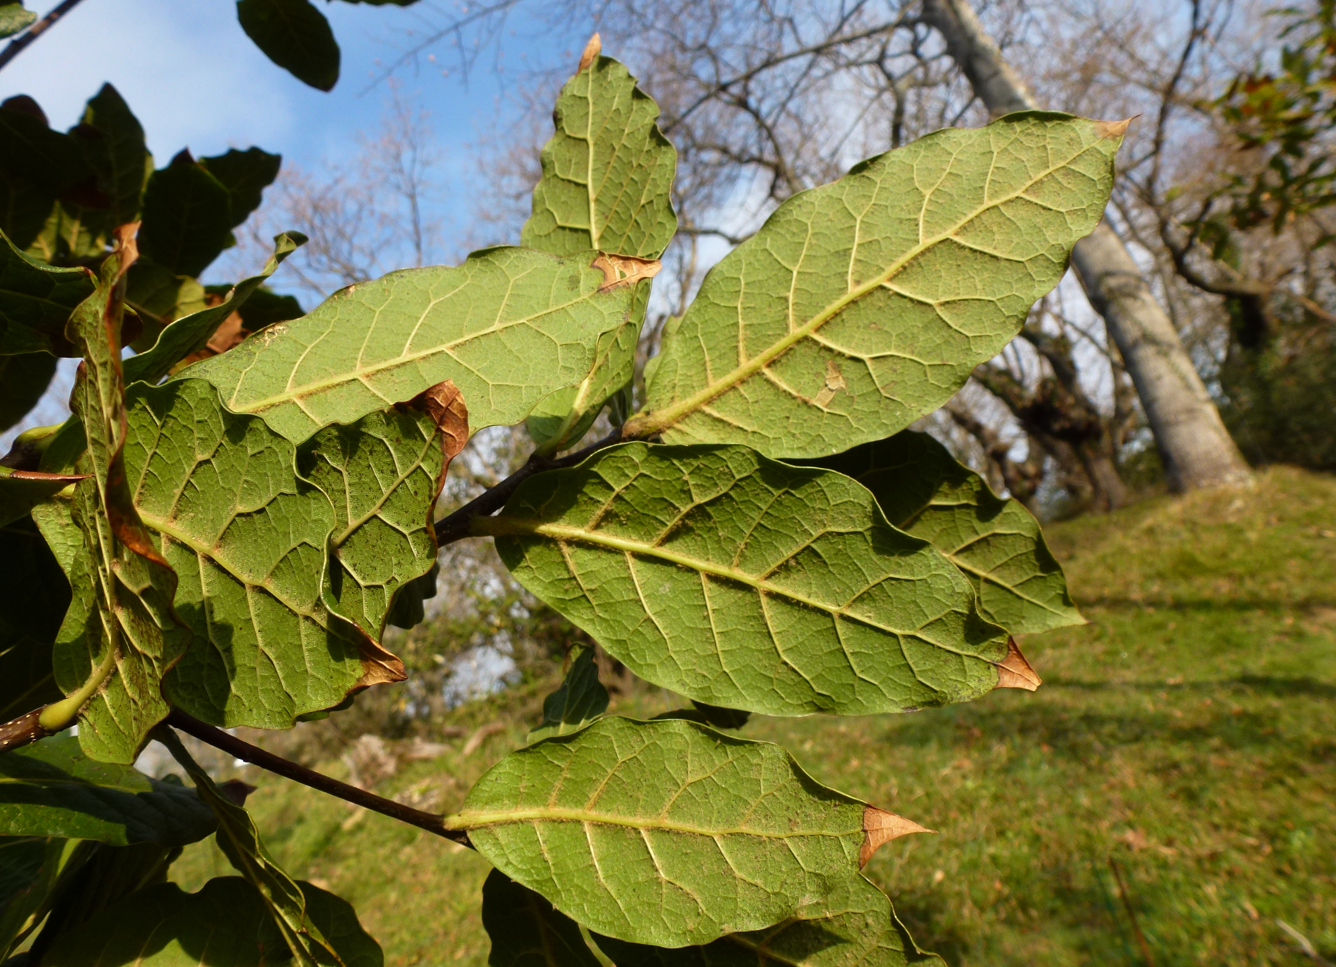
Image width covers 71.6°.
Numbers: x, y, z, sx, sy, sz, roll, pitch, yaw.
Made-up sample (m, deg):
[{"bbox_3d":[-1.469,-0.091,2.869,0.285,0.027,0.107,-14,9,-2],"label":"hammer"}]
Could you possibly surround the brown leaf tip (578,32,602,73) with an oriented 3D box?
[{"bbox_3d":[-0.032,-0.178,0.383,0.007,0.018,0.005,20,-17,-13],"label":"brown leaf tip"}]

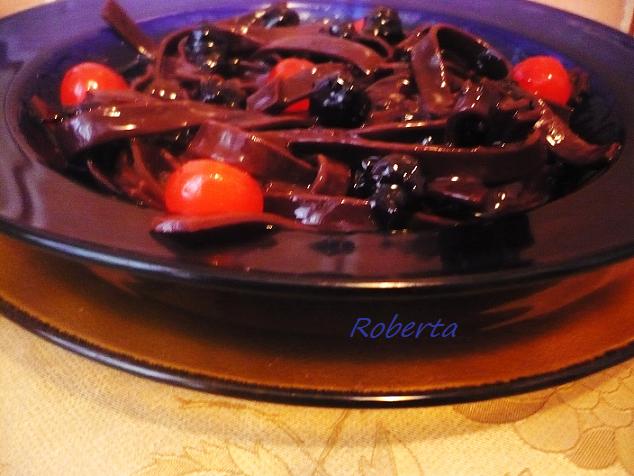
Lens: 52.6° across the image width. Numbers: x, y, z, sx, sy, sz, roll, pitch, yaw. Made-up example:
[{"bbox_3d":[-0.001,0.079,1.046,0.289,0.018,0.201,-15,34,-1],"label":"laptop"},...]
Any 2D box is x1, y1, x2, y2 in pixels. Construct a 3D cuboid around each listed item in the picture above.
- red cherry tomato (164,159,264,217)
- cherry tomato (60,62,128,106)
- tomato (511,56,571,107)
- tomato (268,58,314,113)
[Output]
[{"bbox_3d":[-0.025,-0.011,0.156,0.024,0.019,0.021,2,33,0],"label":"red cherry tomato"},{"bbox_3d":[-0.074,-0.049,0.213,0.023,0.019,0.021,2,33,0],"label":"cherry tomato"},{"bbox_3d":[0.082,-0.056,0.232,0.022,0.021,0.021,2,33,0],"label":"tomato"},{"bbox_3d":[-0.008,-0.051,0.217,0.021,0.022,0.021,2,33,0],"label":"tomato"}]

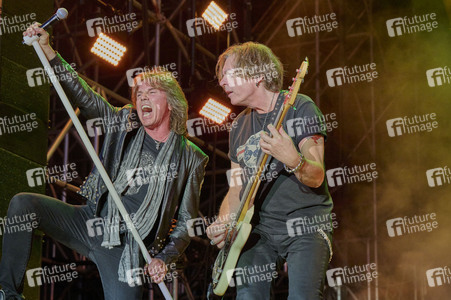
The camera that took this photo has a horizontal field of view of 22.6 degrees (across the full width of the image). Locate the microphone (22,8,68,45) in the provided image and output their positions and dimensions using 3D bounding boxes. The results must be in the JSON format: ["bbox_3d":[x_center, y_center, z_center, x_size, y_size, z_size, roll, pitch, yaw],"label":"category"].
[{"bbox_3d":[-0.809,-0.551,5.050,0.250,0.051,0.051,-37,0,5],"label":"microphone"}]

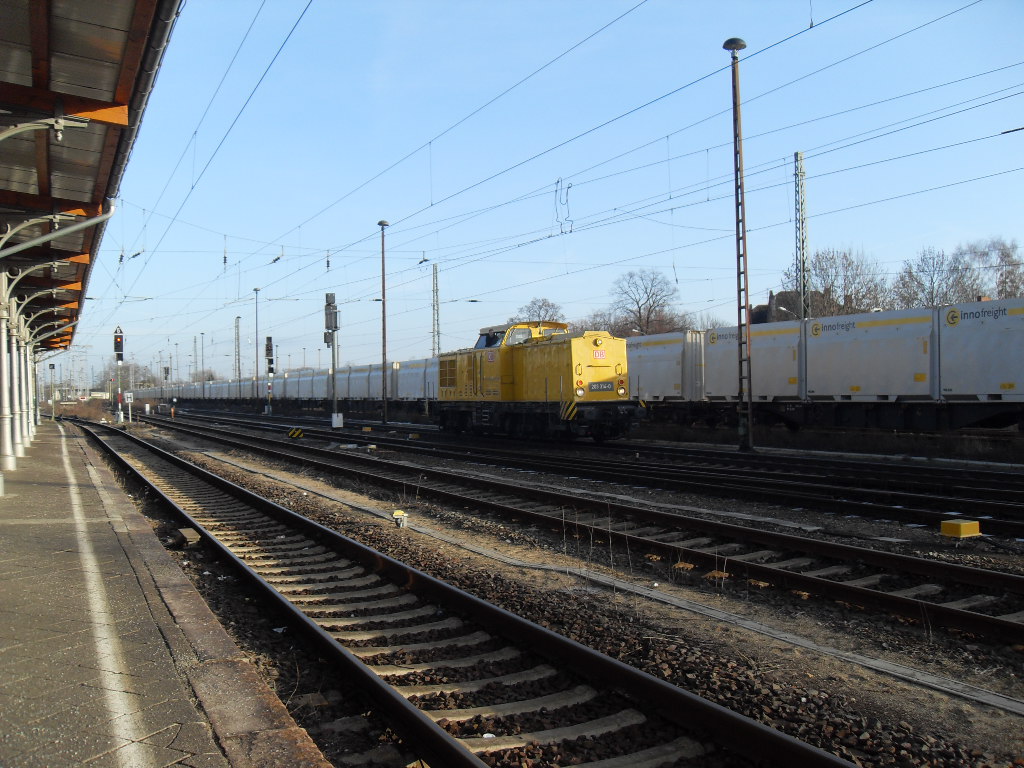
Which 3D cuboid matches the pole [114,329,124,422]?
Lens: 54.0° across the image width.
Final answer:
[{"bbox_3d":[-28.100,-0.670,72.000,0.680,6.950,0.600,-1,0,-23],"label":"pole"}]

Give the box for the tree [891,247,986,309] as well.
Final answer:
[{"bbox_3d":[38.200,-5.400,90.000,8.400,13.700,8.200,-1,0,-23],"label":"tree"}]

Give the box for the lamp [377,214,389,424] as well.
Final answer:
[{"bbox_3d":[-7.850,-3.820,62.000,0.700,12.400,0.700,-1,0,-23],"label":"lamp"}]

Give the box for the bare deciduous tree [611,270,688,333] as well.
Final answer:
[{"bbox_3d":[15.000,-5.250,110.000,8.400,14.300,8.300,-1,0,-23],"label":"bare deciduous tree"}]

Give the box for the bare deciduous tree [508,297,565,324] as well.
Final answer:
[{"bbox_3d":[3.500,-4.800,138.000,7.700,14.000,7.600,-1,0,-23],"label":"bare deciduous tree"}]

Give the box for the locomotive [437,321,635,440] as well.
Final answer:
[{"bbox_3d":[0.450,-0.140,37.400,3.000,4.260,14.100,-1,0,-23],"label":"locomotive"}]

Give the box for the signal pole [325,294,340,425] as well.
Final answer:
[{"bbox_3d":[-9.600,-1.270,54.300,0.800,7.250,0.650,-1,0,-23],"label":"signal pole"}]

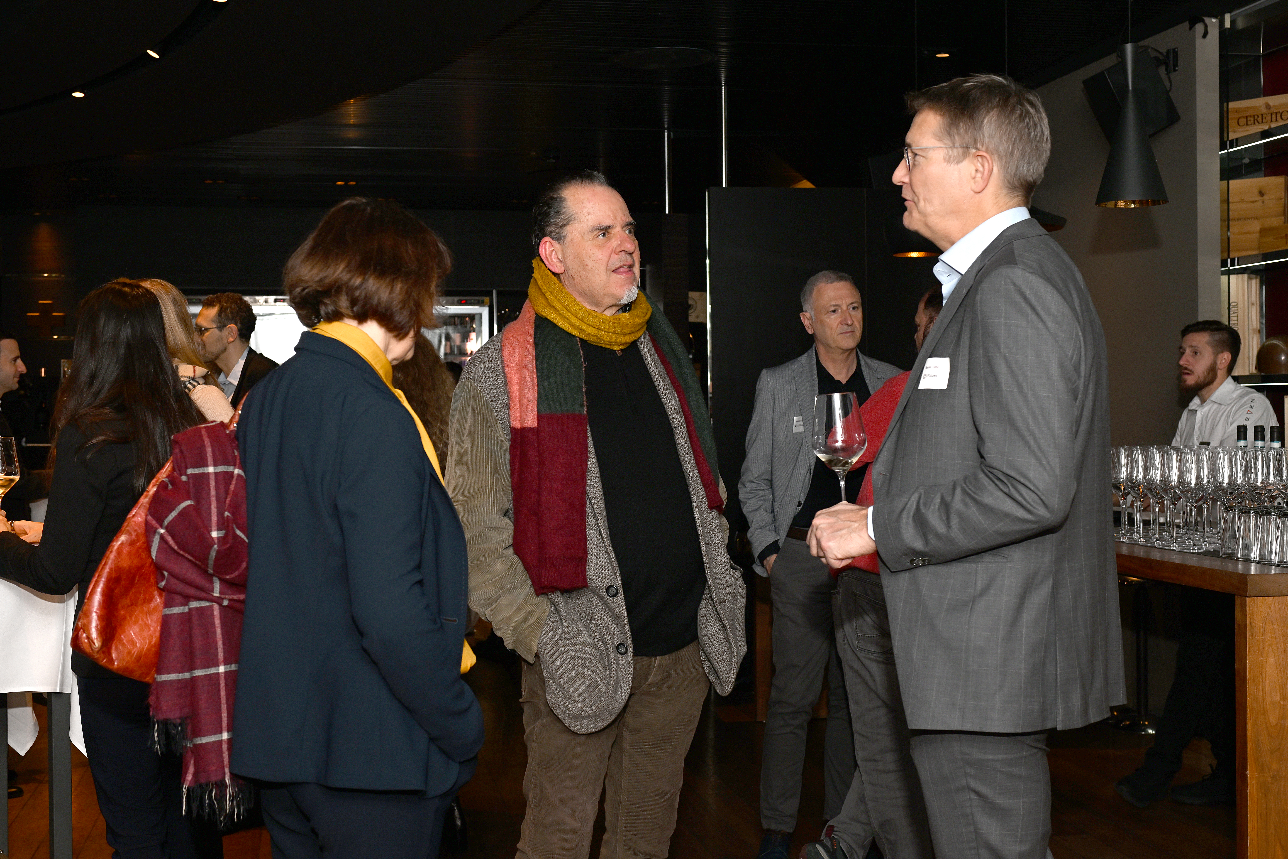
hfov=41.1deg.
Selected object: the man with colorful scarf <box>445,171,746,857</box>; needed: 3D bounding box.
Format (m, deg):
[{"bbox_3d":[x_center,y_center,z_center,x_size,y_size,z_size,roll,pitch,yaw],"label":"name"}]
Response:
[{"bbox_3d":[-0.088,0.443,3.000,0.560,1.780,0.370,-1,0,-27],"label":"man with colorful scarf"}]

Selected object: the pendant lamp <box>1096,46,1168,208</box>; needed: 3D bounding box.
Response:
[{"bbox_3d":[1.312,-0.822,4.620,0.190,0.425,0.190,-1,0,0],"label":"pendant lamp"}]

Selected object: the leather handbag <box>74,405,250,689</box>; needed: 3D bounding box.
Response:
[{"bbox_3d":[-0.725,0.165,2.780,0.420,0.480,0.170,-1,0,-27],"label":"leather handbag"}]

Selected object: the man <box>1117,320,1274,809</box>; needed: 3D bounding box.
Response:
[{"bbox_3d":[1.920,0.460,5.970,0.520,1.690,0.490,-1,0,-23],"label":"man"}]

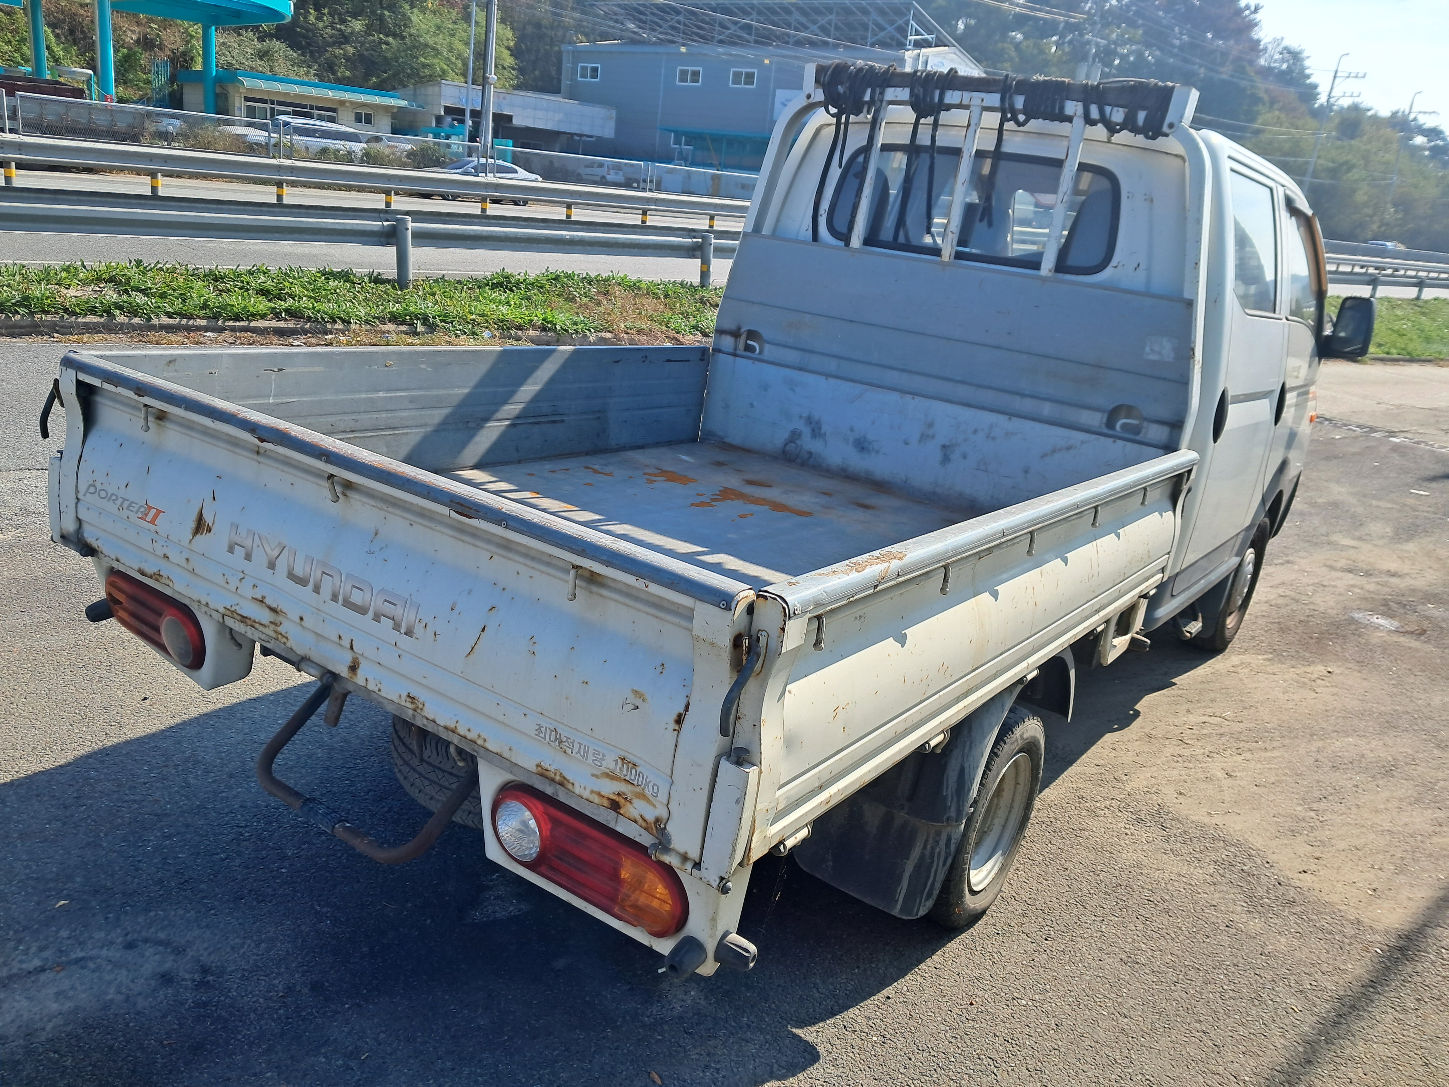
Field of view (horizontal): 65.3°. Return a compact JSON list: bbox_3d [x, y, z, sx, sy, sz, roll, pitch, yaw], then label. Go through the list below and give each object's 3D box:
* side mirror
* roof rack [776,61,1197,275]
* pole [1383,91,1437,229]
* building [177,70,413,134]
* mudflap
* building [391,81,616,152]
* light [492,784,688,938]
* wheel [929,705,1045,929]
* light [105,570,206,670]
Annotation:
[{"bbox_3d":[2.619,-0.894,4.705,0.200,0.260,0.110,18,18,32],"label":"side mirror"},{"bbox_3d":[0.731,-1.138,3.449,1.340,0.570,0.140,18,18,32],"label":"roof rack"},{"bbox_3d":[52.440,-28.418,86.710,2.000,11.500,0.600,18,21,33],"label":"pole"},{"bbox_3d":[-20.452,-19.760,53.284,7.000,3.586,9.300,-6,22,-36],"label":"building"},{"bbox_3d":[0.392,0.525,2.529,0.370,0.500,0.270,18,18,32],"label":"mudflap"},{"bbox_3d":[-11.916,-21.387,60.089,9.300,4.457,10.500,-3,20,-29],"label":"building"},{"bbox_3d":[-0.205,0.465,1.684,0.390,0.140,0.070,18,18,32],"label":"light"},{"bbox_3d":[0.629,0.668,2.832,0.150,0.560,0.560,18,18,32],"label":"wheel"},{"bbox_3d":[-1.162,0.156,2.308,0.390,0.140,0.070,18,18,32],"label":"light"}]

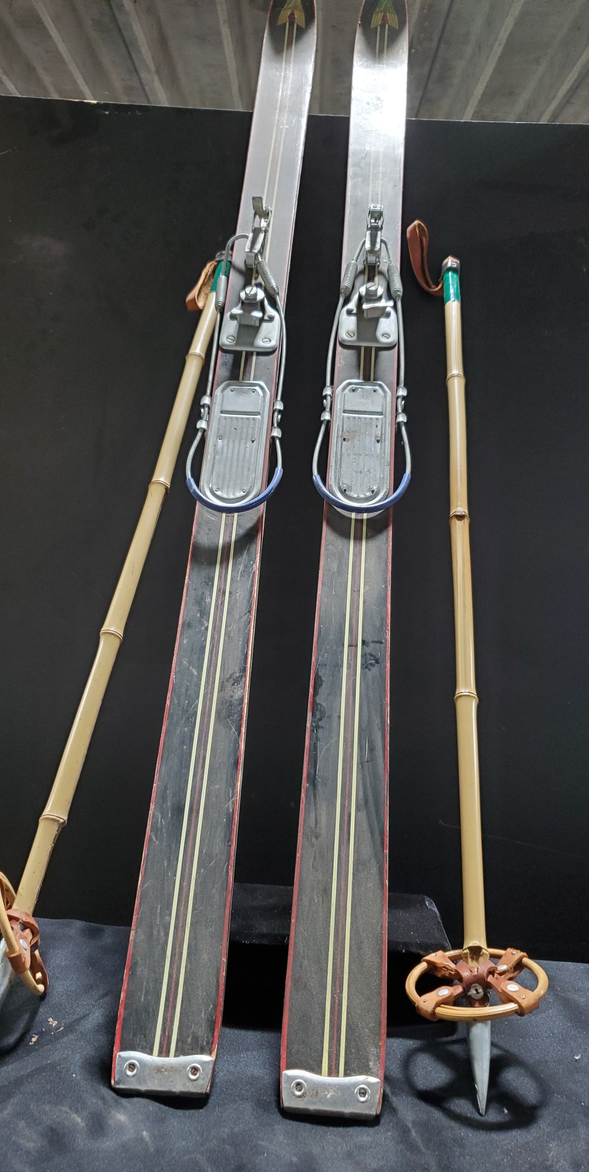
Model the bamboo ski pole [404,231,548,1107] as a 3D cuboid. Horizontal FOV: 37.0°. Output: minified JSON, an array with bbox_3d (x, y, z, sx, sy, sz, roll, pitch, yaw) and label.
[{"bbox_3d":[0.204,-0.050,1.073,0.132,1.194,0.115,-2,-34,11],"label":"bamboo ski pole"}]

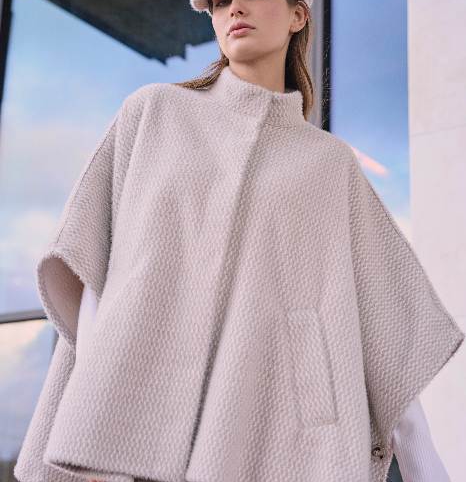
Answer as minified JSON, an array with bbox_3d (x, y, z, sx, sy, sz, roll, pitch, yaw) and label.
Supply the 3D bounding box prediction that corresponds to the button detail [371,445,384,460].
[{"bbox_3d":[0.225,0.329,1.480,0.019,0.019,0.007,7,-16,-19],"label":"button detail"}]

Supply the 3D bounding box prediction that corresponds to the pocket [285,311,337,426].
[{"bbox_3d":[0.116,0.187,1.400,0.046,0.170,0.020,-5,-20,-14],"label":"pocket"}]

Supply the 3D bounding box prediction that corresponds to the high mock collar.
[{"bbox_3d":[0.039,-0.221,1.575,0.160,0.080,0.150,11,-6,11],"label":"high mock collar"}]

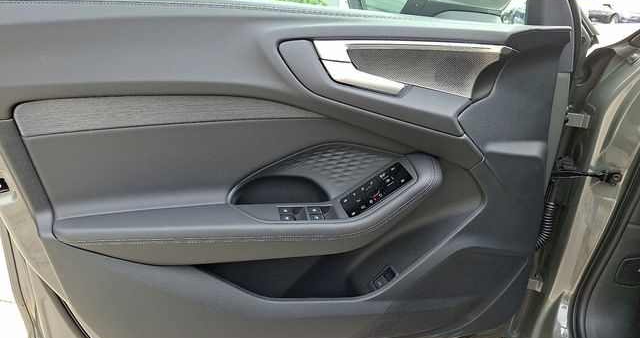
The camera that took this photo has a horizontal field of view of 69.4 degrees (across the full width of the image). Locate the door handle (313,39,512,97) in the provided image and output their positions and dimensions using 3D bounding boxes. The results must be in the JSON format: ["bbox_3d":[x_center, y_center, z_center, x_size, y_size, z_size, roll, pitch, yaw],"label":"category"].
[{"bbox_3d":[0.147,-0.165,0.750,0.310,0.082,0.060,-3,21,-8],"label":"door handle"}]

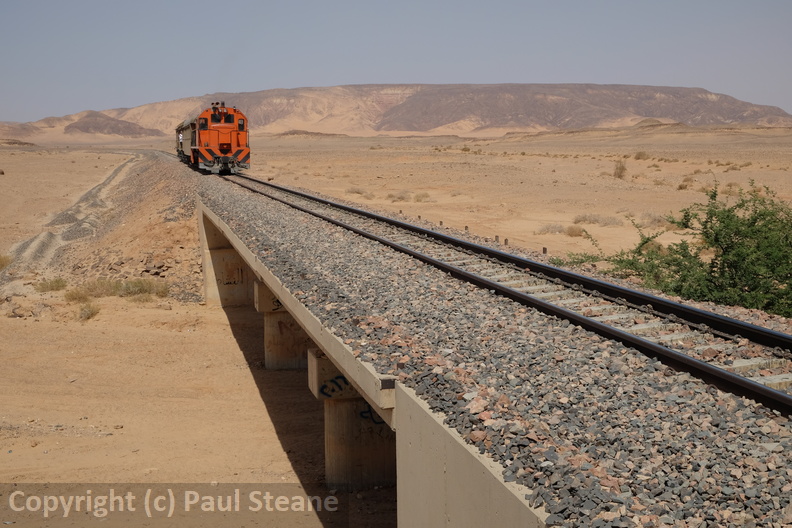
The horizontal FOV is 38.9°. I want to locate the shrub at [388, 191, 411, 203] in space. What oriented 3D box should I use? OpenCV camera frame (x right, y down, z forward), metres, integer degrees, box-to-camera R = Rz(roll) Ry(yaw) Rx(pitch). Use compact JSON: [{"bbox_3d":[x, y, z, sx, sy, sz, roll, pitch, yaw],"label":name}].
[{"bbox_3d":[0.196,-5.295,88.000,1.850,0.820,1.500,0,6,0],"label":"shrub"}]

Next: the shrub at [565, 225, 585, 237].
[{"bbox_3d":[8.989,-1.687,56.500,1.020,0.550,0.950,1,6,9],"label":"shrub"}]

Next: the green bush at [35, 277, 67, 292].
[{"bbox_3d":[-10.717,0.636,34.800,0.980,0.420,0.750,-2,6,-17],"label":"green bush"}]

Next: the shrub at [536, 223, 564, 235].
[{"bbox_3d":[8.029,-1.845,58.300,1.450,0.560,1.100,1,6,8],"label":"shrub"}]

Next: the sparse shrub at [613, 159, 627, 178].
[{"bbox_3d":[27.492,-11.624,138.000,1.650,2.150,1.500,1,6,11],"label":"sparse shrub"}]

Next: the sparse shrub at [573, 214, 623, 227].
[{"bbox_3d":[11.315,-2.443,63.000,2.750,0.600,1.500,1,6,10],"label":"sparse shrub"}]

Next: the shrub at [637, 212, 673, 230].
[{"bbox_3d":[14.164,-2.311,61.000,1.950,0.870,1.500,1,6,13],"label":"shrub"}]

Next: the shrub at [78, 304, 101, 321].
[{"bbox_3d":[-8.469,1.313,31.000,0.610,0.460,0.540,-2,6,-15],"label":"shrub"}]

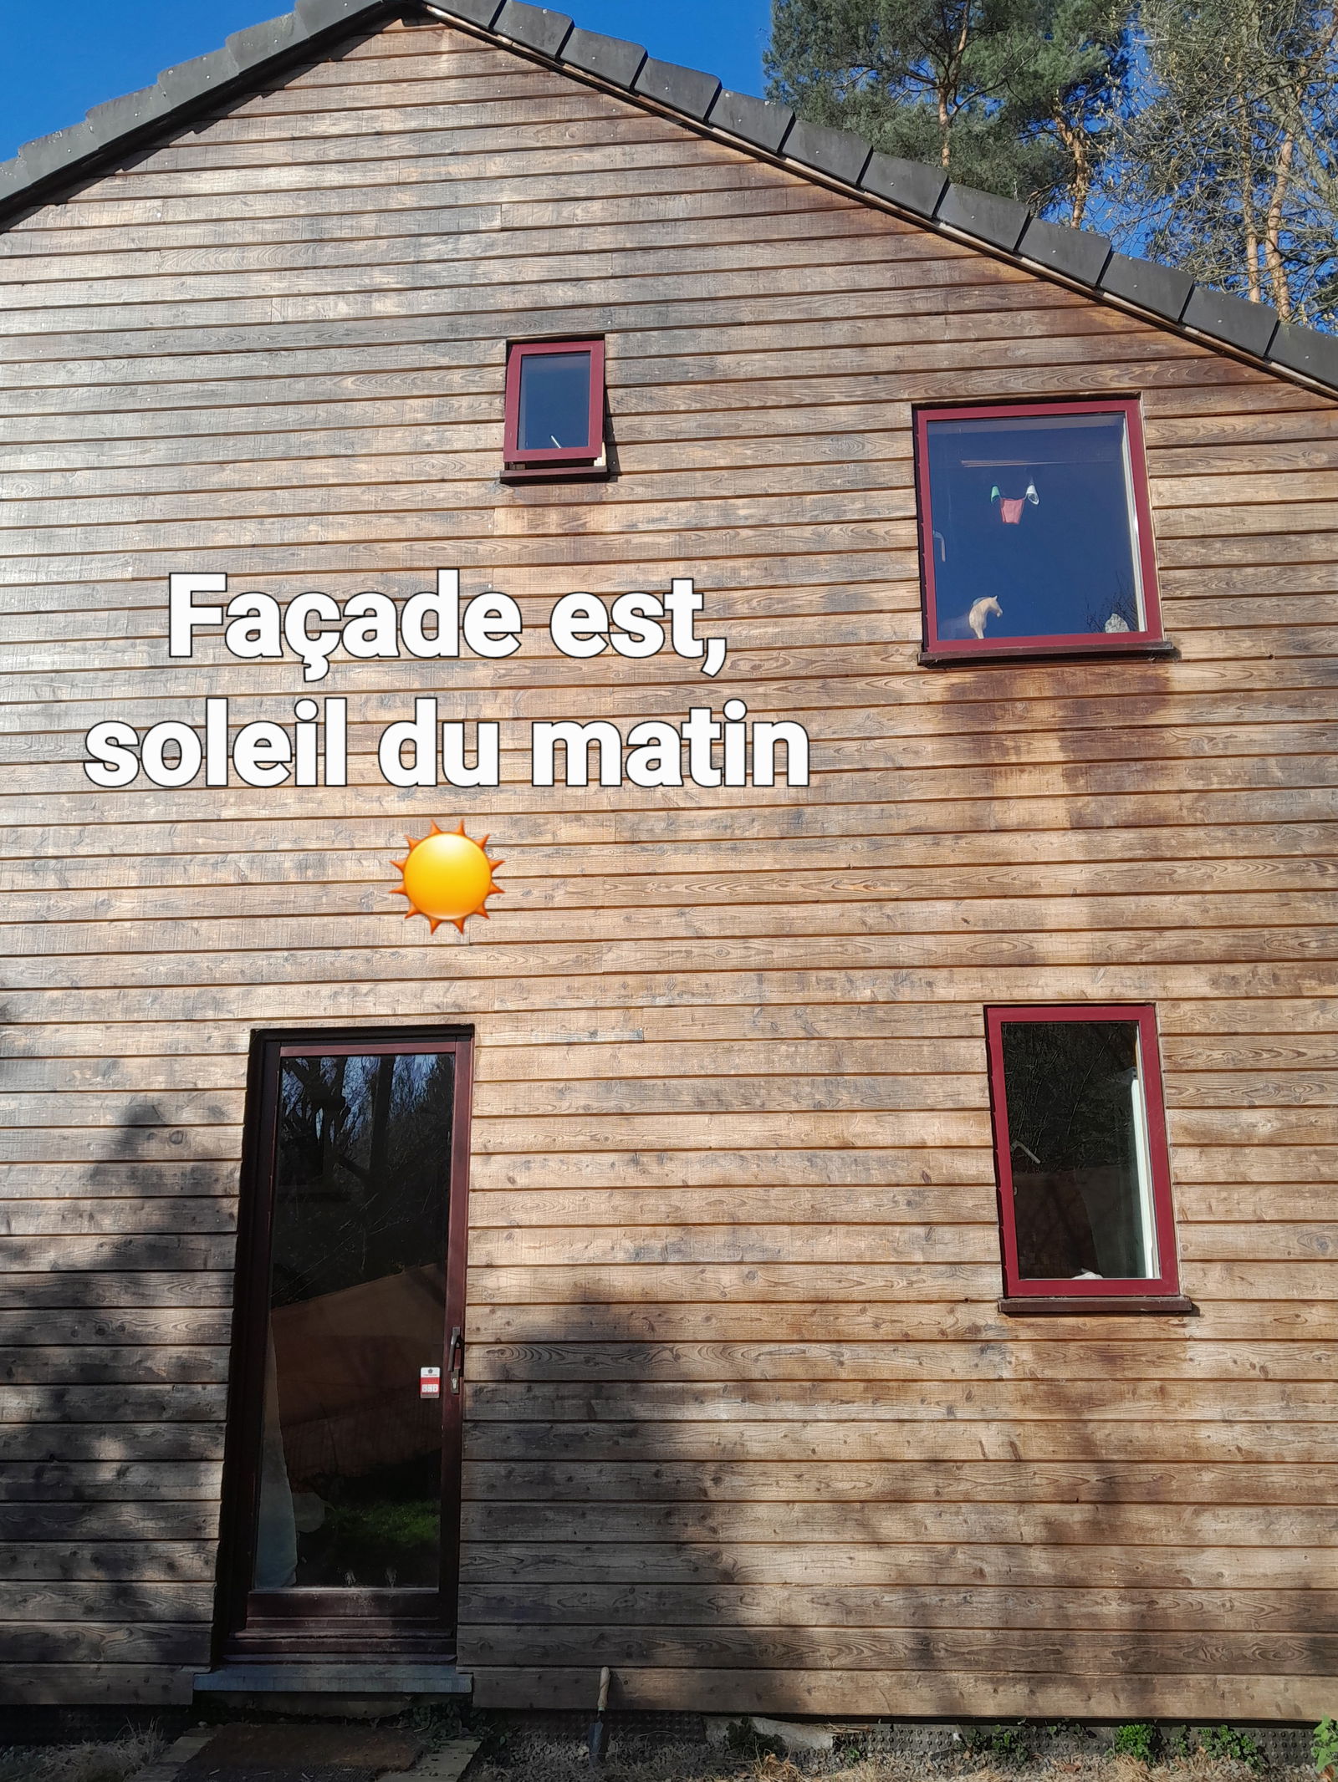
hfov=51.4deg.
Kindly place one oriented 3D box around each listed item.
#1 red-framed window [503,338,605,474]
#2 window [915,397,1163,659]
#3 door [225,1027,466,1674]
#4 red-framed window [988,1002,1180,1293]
[{"bbox_3d":[-0.457,-1.965,5.711,0.414,0.572,0.140,-2,-13,4],"label":"red-framed window"},{"bbox_3d":[1.436,-1.431,5.483,0.887,1.055,0.100,-2,-13,4],"label":"window"},{"bbox_3d":[-1.126,1.585,5.037,0.824,2.138,0.100,-2,-13,4],"label":"door"},{"bbox_3d":[1.455,0.918,4.949,0.594,1.009,0.100,-2,-13,4],"label":"red-framed window"}]

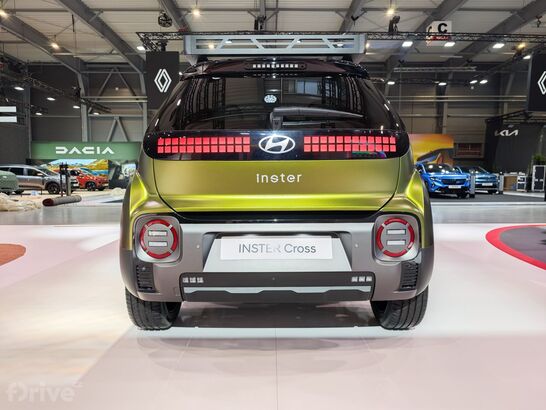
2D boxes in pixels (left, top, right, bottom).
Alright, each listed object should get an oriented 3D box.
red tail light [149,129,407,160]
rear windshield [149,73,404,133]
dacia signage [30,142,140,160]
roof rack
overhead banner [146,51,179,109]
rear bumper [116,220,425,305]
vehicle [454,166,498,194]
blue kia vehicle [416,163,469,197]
[{"bbox_3d":[0.020,-0.286,1.813,1.330,0.155,0.200,0,5,0],"label":"red tail light"},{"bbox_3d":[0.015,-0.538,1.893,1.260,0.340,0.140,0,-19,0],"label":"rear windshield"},{"bbox_3d":[-13.913,-4.019,26.764,8.200,1.320,0.300,0,5,0],"label":"dacia signage"},{"bbox_3d":[0.015,-0.988,2.679,1.100,0.120,1.150,0,5,0],"label":"roof rack"},{"bbox_3d":[-4.806,-5.370,15.620,1.420,2.500,0.300,0,5,0],"label":"overhead banner"},{"bbox_3d":[0.022,0.254,1.826,1.570,0.400,0.370,0,5,0],"label":"rear bumper"},{"bbox_3d":[10.900,-1.519,20.745,1.850,1.570,4.400,0,5,-2],"label":"vehicle"},{"bbox_3d":[7.860,-1.286,17.604,1.850,1.600,4.550,0,5,3],"label":"blue kia vehicle"}]

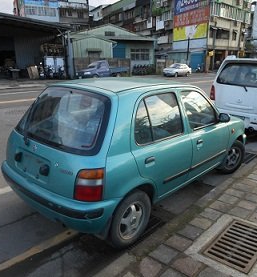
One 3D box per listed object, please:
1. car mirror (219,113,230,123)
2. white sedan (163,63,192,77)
[{"bbox_3d":[1.212,-0.262,3.360,0.165,0.125,0.100,15,21,40],"label":"car mirror"},{"bbox_3d":[5.468,-7.565,29.571,1.700,1.430,4.300,15,21,41],"label":"white sedan"}]

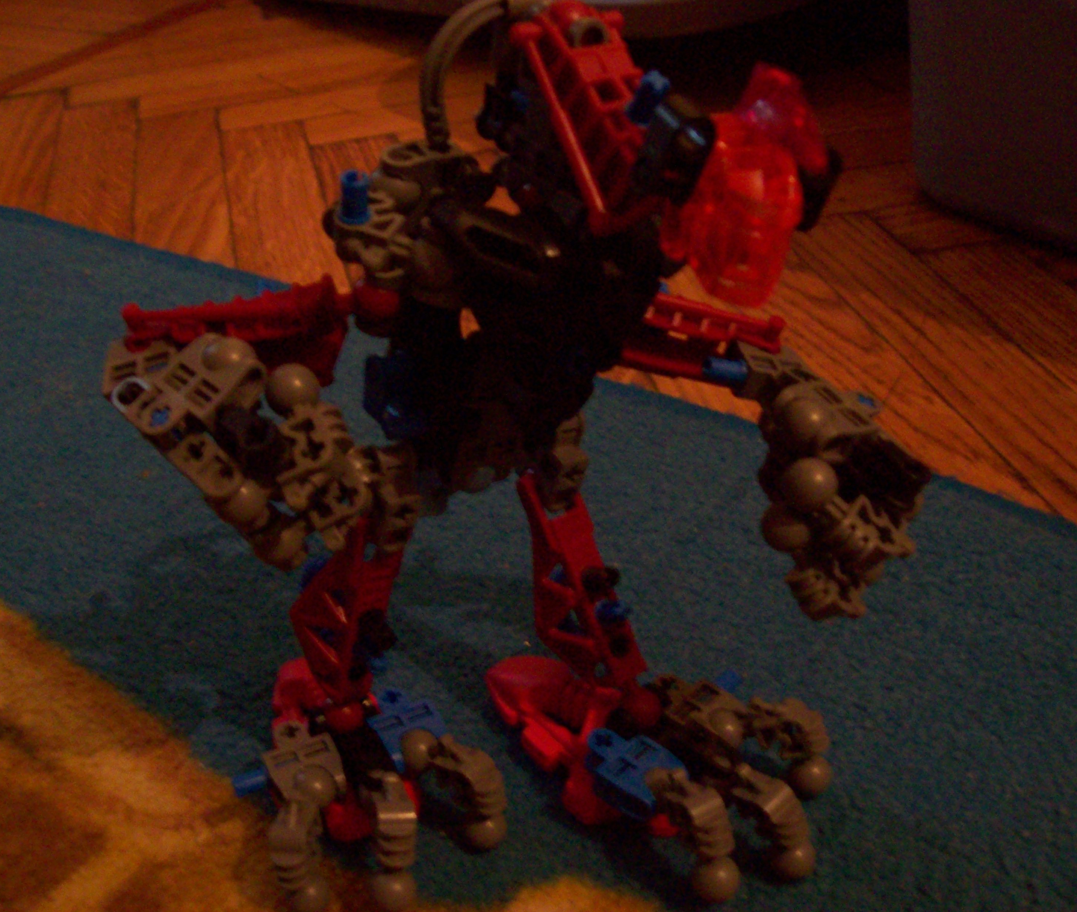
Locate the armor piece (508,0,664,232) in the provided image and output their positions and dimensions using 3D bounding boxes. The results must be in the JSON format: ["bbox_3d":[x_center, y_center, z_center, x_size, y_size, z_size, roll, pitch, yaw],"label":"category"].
[{"bbox_3d":[0.010,-0.066,0.246,0.016,0.045,0.024,-31,-15,39],"label":"armor piece"}]

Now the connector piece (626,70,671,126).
[{"bbox_3d":[0.021,-0.068,0.240,0.006,0.010,0.006,2,35,-46],"label":"connector piece"}]

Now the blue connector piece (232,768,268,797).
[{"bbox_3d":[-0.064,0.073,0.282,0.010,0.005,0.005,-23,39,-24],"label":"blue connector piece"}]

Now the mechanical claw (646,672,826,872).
[{"bbox_3d":[0.050,0.076,0.314,0.050,0.025,0.030,21,43,32],"label":"mechanical claw"}]

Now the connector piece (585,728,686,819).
[{"bbox_3d":[0.024,0.078,0.310,0.016,0.009,0.027,-31,42,-32],"label":"connector piece"}]

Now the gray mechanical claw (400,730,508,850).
[{"bbox_3d":[-0.021,0.083,0.316,0.011,0.021,0.035,-30,42,-32],"label":"gray mechanical claw"}]

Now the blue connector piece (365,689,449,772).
[{"bbox_3d":[-0.033,0.071,0.325,0.016,0.009,0.027,-22,38,-23],"label":"blue connector piece"}]

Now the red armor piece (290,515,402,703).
[{"bbox_3d":[-0.047,0.033,0.307,0.013,0.056,0.022,-10,37,-39],"label":"red armor piece"}]

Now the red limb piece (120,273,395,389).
[{"bbox_3d":[-0.056,-0.024,0.262,0.057,0.021,0.011,-7,34,-20],"label":"red limb piece"}]

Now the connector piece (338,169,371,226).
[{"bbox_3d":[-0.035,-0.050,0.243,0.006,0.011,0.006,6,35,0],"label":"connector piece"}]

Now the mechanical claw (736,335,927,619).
[{"bbox_3d":[0.060,0.005,0.258,0.036,0.047,0.029,21,42,31],"label":"mechanical claw"}]

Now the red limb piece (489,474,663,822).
[{"bbox_3d":[0.008,0.042,0.282,0.039,0.080,0.028,19,41,29],"label":"red limb piece"}]

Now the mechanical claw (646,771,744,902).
[{"bbox_3d":[0.034,0.082,0.276,0.011,0.025,0.023,-25,40,-27],"label":"mechanical claw"}]

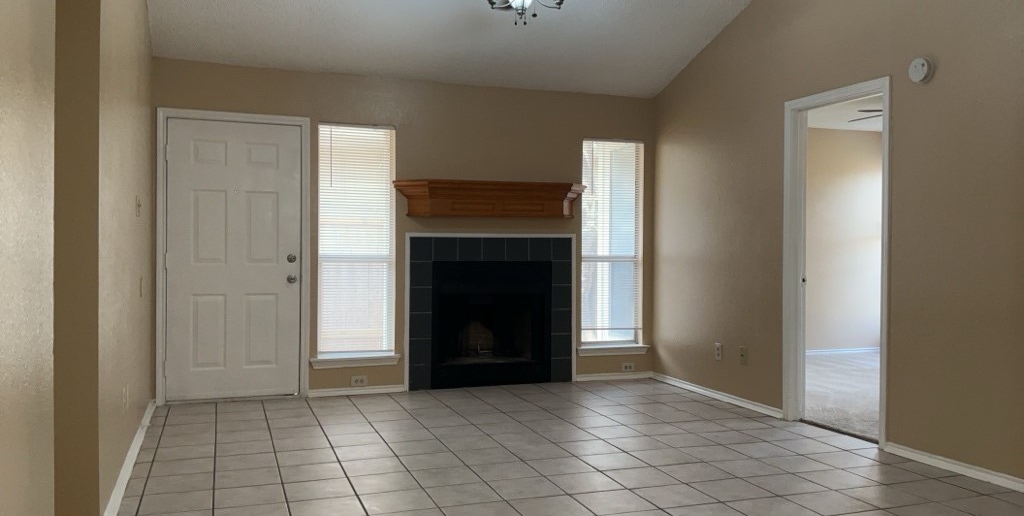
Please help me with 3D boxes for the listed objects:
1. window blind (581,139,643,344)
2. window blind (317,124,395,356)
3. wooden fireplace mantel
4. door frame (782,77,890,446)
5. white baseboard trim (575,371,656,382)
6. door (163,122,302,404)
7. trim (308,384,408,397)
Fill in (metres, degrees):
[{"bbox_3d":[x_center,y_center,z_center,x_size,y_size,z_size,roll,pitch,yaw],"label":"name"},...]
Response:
[{"bbox_3d":[0.859,-0.119,6.853,0.584,1.756,0.045,0,1,-20],"label":"window blind"},{"bbox_3d":[-1.188,-0.126,6.111,0.586,1.748,0.045,0,1,-20],"label":"window blind"},{"bbox_3d":[-0.105,-0.460,6.352,1.650,0.271,0.228,0,1,-20],"label":"wooden fireplace mantel"},{"bbox_3d":[2.039,0.028,4.989,0.135,2.133,0.884,0,1,-20],"label":"door frame"},{"bbox_3d":[0.884,1.023,6.849,0.721,0.053,0.020,0,1,-20],"label":"white baseboard trim"},{"bbox_3d":[-2.013,0.017,5.811,0.922,2.004,0.047,0,1,-20],"label":"door"},{"bbox_3d":[-1.175,1.016,6.103,0.737,0.053,0.020,0,1,-20],"label":"trim"}]

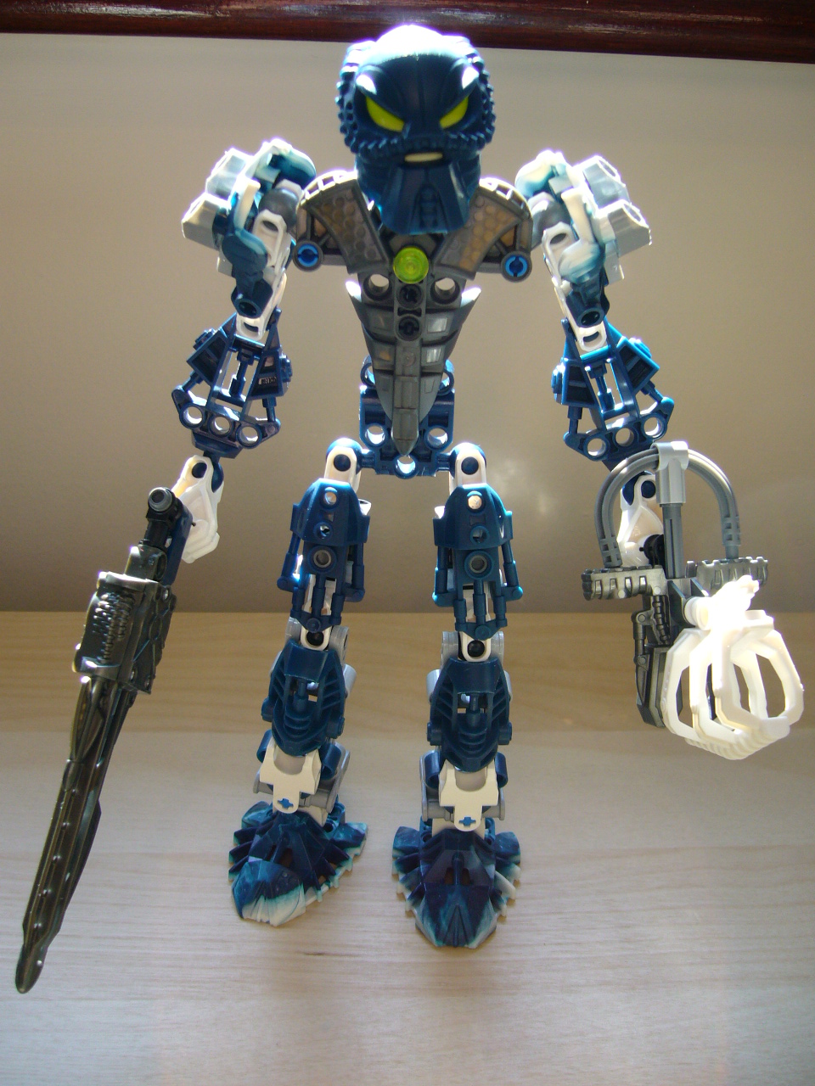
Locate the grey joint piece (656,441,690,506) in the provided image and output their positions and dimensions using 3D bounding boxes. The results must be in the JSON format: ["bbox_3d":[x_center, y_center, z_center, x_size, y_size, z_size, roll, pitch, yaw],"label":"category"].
[{"bbox_3d":[0.067,-0.017,0.280,0.008,0.016,0.008,11,23,7],"label":"grey joint piece"}]

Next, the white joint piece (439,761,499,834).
[{"bbox_3d":[0.018,0.069,0.315,0.017,0.026,0.012,2,37,0],"label":"white joint piece"}]

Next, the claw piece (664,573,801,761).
[{"bbox_3d":[0.082,0.032,0.279,0.031,0.038,0.029,2,22,0],"label":"claw piece"}]

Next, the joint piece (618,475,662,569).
[{"bbox_3d":[0.064,-0.006,0.300,0.014,0.029,0.013,11,22,2],"label":"joint piece"}]

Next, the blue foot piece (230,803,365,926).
[{"bbox_3d":[-0.035,0.089,0.320,0.038,0.019,0.046,10,23,18],"label":"blue foot piece"}]

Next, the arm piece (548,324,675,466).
[{"bbox_3d":[0.054,-0.038,0.287,0.030,0.043,0.015,-20,20,9],"label":"arm piece"}]

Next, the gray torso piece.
[{"bbox_3d":[0.001,-0.058,0.268,0.054,0.064,0.029,2,22,0],"label":"gray torso piece"}]

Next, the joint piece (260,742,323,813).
[{"bbox_3d":[-0.033,0.065,0.319,0.017,0.026,0.012,13,38,4],"label":"joint piece"}]

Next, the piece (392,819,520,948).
[{"bbox_3d":[0.015,0.093,0.315,0.038,0.019,0.046,3,22,2],"label":"piece"}]

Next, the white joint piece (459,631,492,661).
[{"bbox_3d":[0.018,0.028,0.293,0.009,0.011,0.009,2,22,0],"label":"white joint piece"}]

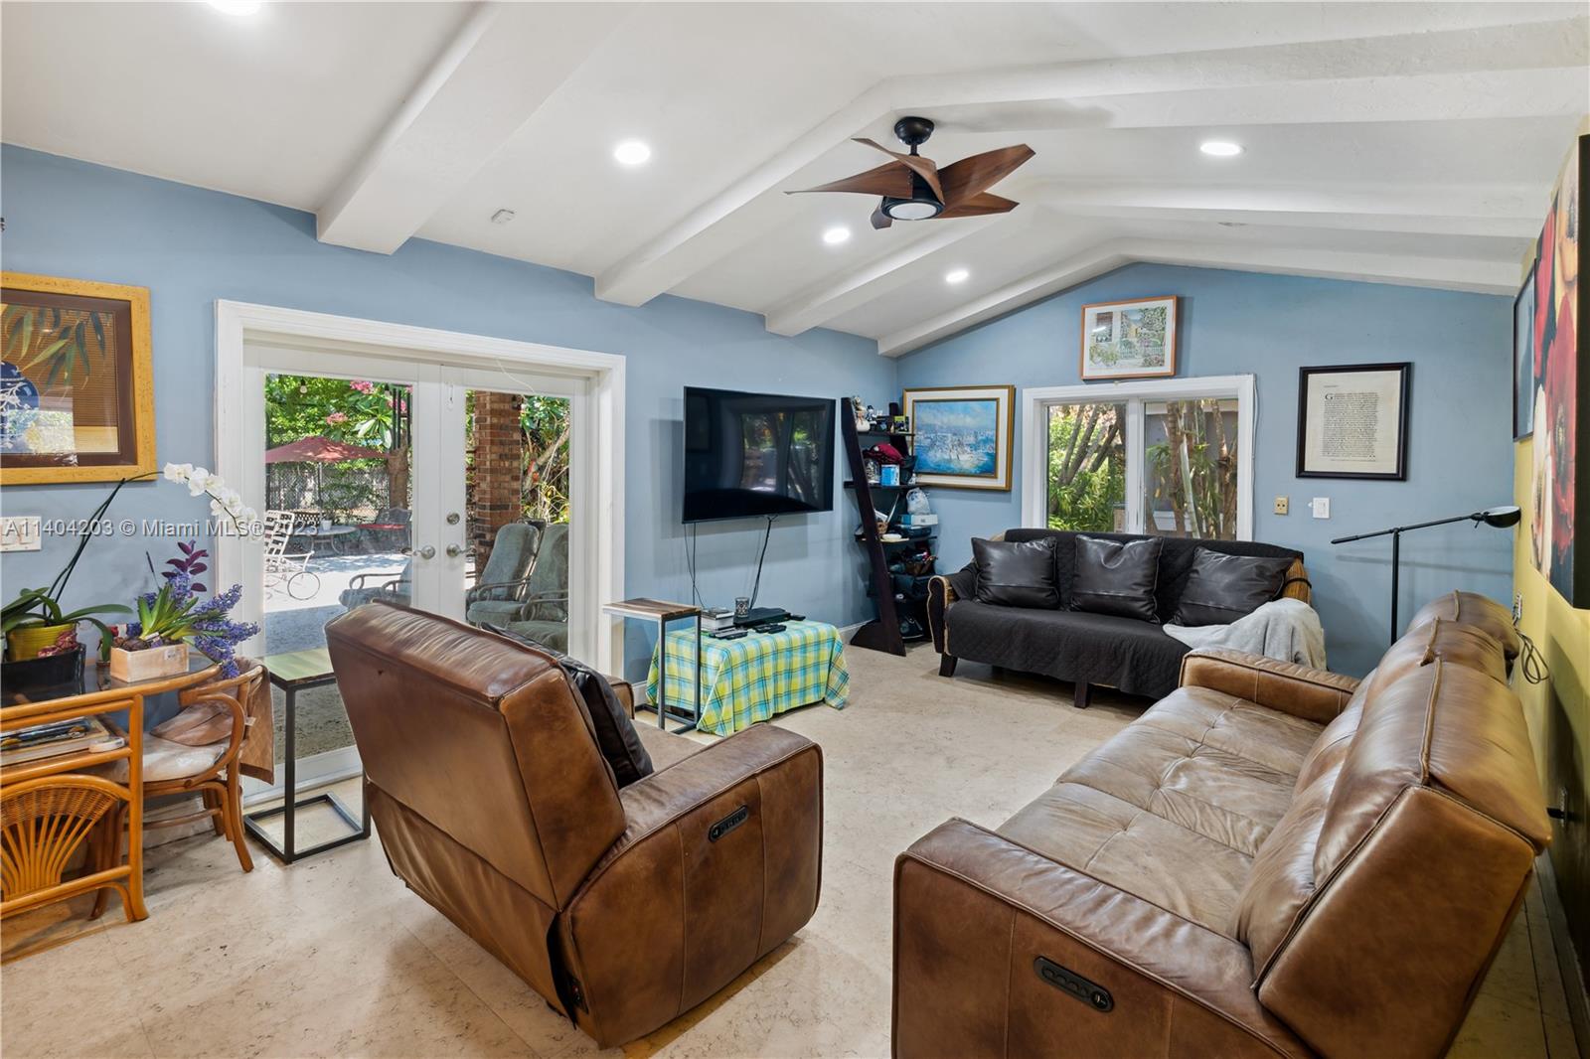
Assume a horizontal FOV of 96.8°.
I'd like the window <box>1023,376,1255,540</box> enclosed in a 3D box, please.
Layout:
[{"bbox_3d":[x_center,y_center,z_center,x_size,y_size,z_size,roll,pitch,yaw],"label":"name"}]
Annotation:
[{"bbox_3d":[2.543,-0.511,5.409,1.650,1.220,0.100,4,4,41],"label":"window"}]

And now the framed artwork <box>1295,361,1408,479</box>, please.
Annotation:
[{"bbox_3d":[3.545,-0.683,4.502,0.565,0.735,0.035,4,4,41],"label":"framed artwork"}]

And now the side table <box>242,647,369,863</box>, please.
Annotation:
[{"bbox_3d":[-1.941,0.857,2.816,0.500,0.670,0.280,4,4,41],"label":"side table"}]

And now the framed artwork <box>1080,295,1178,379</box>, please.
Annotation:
[{"bbox_3d":[2.524,-1.448,5.379,0.675,0.585,0.035,4,4,41],"label":"framed artwork"}]

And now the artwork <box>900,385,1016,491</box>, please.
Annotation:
[{"bbox_3d":[1.426,-0.829,6.308,1.060,0.910,0.050,4,4,41],"label":"artwork"}]

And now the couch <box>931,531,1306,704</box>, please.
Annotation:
[{"bbox_3d":[2.020,0.577,4.552,2.130,0.950,0.930,4,4,41],"label":"couch"}]

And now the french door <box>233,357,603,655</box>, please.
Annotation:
[{"bbox_3d":[-1.805,0.141,3.618,0.090,1.930,1.660,4,4,41],"label":"french door"}]

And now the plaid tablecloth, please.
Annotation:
[{"bbox_3d":[-0.298,0.838,4.328,0.820,0.440,0.930,4,4,41],"label":"plaid tablecloth"}]

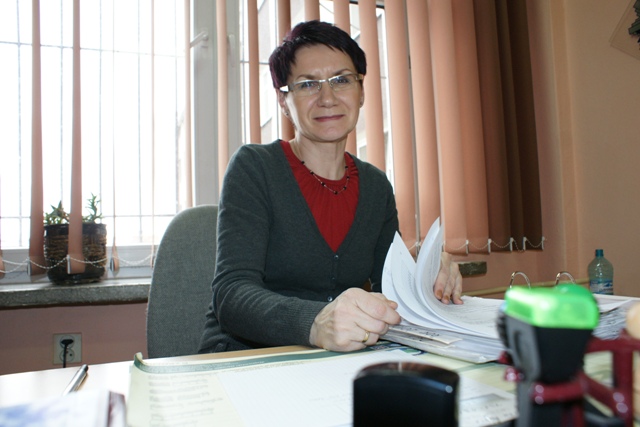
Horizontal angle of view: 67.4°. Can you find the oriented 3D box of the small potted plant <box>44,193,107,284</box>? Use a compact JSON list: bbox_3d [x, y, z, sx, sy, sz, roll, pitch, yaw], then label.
[{"bbox_3d":[-0.800,0.088,1.575,0.210,0.295,0.210,-1,-3,-19],"label":"small potted plant"}]

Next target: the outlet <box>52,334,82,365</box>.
[{"bbox_3d":[-0.772,0.415,1.470,0.079,0.094,0.020,-1,-3,-19],"label":"outlet"}]

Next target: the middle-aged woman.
[{"bbox_3d":[0.080,0.270,0.890,0.540,1.300,0.720,0,-3,-31],"label":"middle-aged woman"}]

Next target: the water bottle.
[{"bbox_3d":[0.978,0.274,1.655,0.090,0.310,0.090,-1,-3,-19],"label":"water bottle"}]

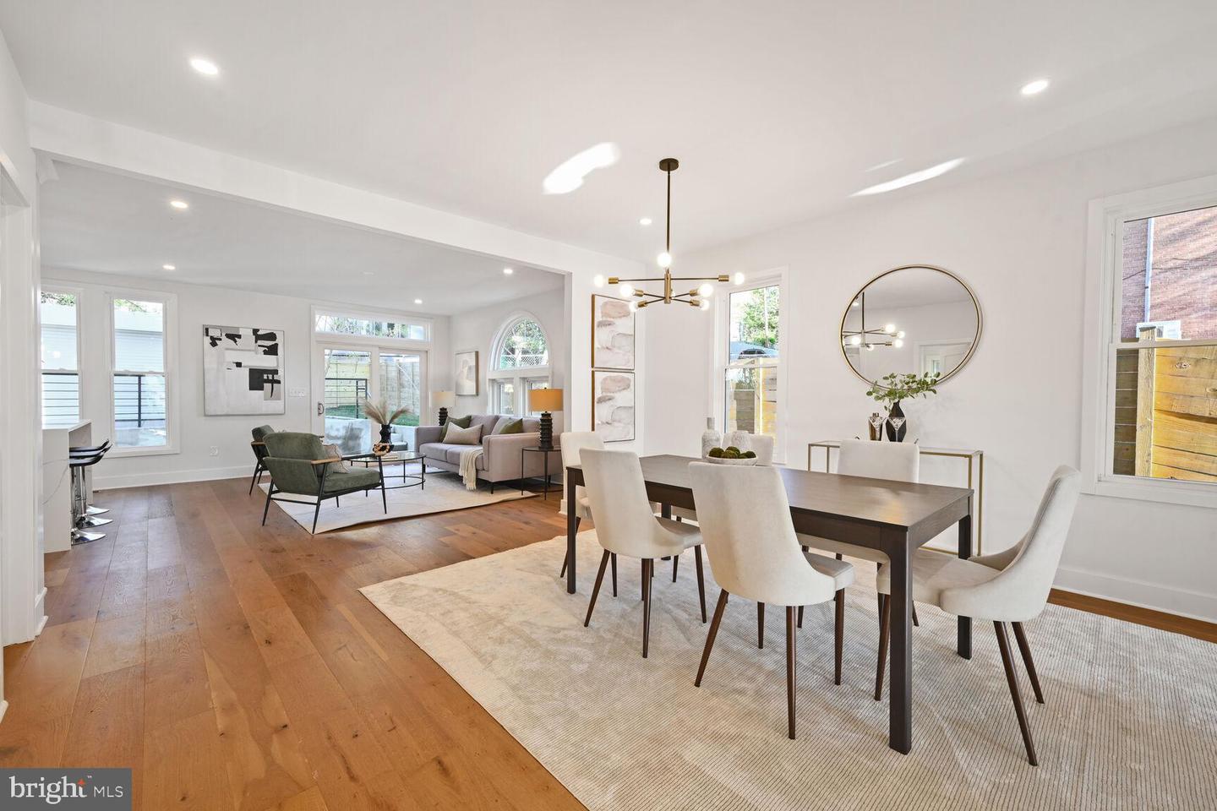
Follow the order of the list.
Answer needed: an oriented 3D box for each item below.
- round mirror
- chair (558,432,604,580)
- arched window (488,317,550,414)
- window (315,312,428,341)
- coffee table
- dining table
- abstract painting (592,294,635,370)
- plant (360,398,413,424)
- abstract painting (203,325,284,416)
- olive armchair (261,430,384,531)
[{"bbox_3d":[2.191,-0.580,3.488,0.035,0.910,0.910,-1,2,-42],"label":"round mirror"},{"bbox_3d":[0.005,0.664,3.150,0.600,0.940,0.490,1,2,43],"label":"chair"},{"bbox_3d":[-1.388,-0.571,7.302,0.120,1.660,1.730,-1,1,-44],"label":"arched window"},{"bbox_3d":[-3.949,-1.319,8.033,1.770,0.340,0.100,-1,2,-42],"label":"window"},{"bbox_3d":[-2.806,0.858,6.004,0.930,0.410,0.930,-1,1,-44],"label":"coffee table"},{"bbox_3d":[0.695,0.750,2.515,0.900,0.750,1.820,-1,1,-42],"label":"dining table"},{"bbox_3d":[0.061,-0.758,5.021,0.610,0.760,0.040,-1,1,-44],"label":"abstract painting"},{"bbox_3d":[-2.884,0.070,6.099,0.520,0.350,0.440,0,1,5],"label":"plant"},{"bbox_3d":[-5.306,-0.492,6.933,0.945,1.270,0.045,-1,1,-44],"label":"abstract painting"},{"bbox_3d":[-2.716,0.669,4.539,0.710,0.850,0.800,0,1,22],"label":"olive armchair"}]

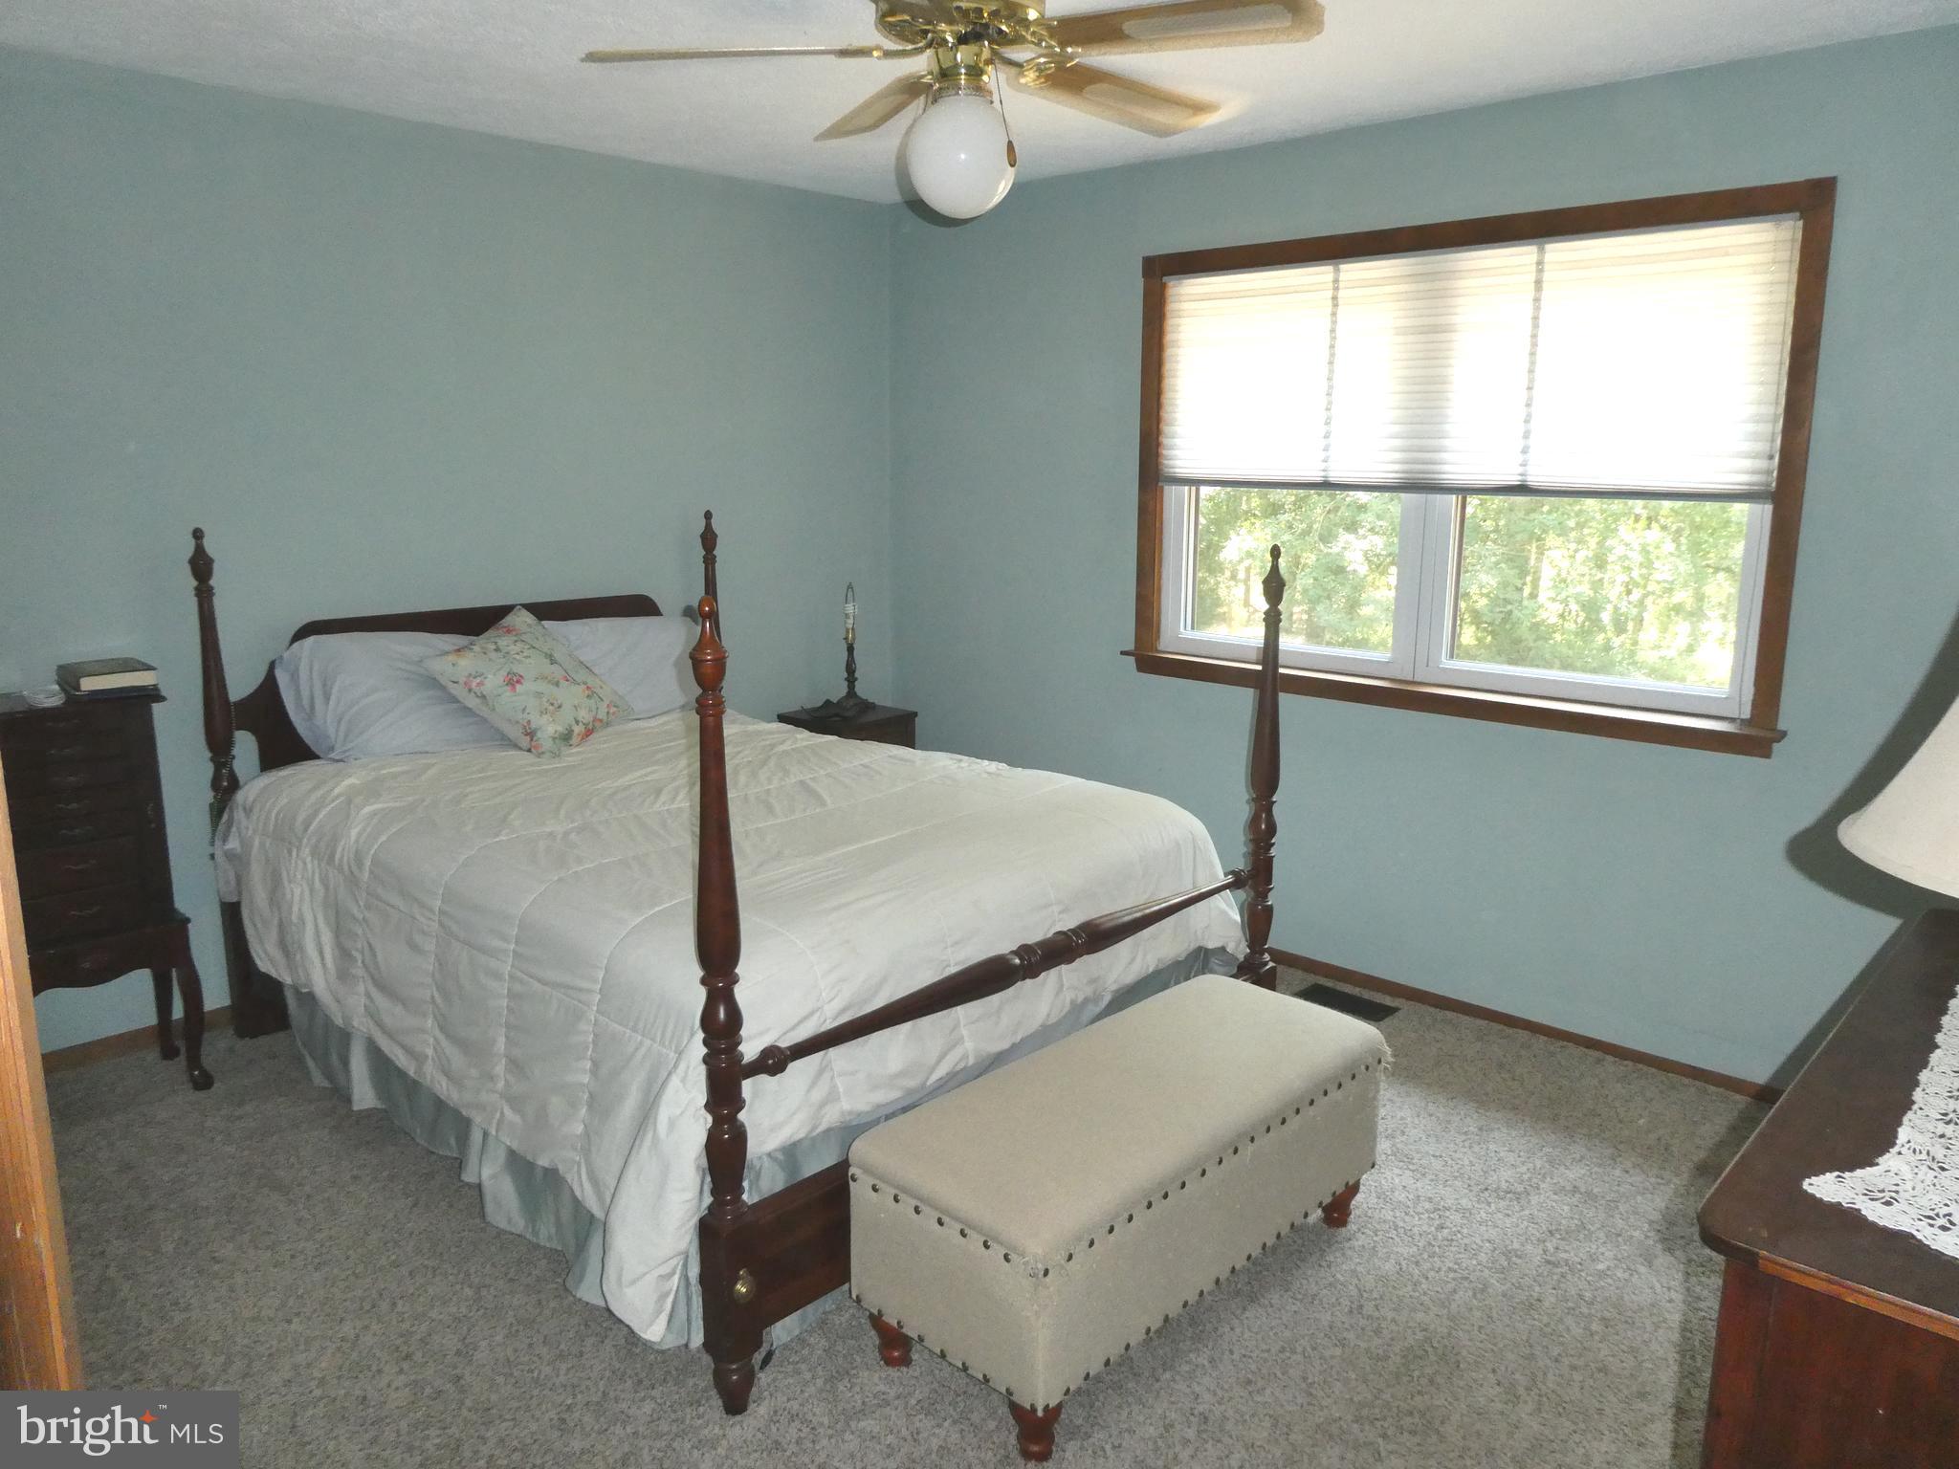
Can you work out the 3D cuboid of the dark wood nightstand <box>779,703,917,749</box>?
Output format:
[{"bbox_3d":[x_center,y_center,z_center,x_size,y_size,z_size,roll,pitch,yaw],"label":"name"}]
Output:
[{"bbox_3d":[-0.477,0.232,5.011,0.340,0.627,0.375,11,16,42],"label":"dark wood nightstand"}]

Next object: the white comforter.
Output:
[{"bbox_3d":[-0.609,0.449,3.369,1.980,0.610,1.710,11,16,42],"label":"white comforter"}]

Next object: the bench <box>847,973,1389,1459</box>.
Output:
[{"bbox_3d":[0.302,0.848,2.596,0.445,0.390,1.070,11,16,42],"label":"bench"}]

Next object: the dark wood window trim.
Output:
[{"bbox_3d":[1.192,-0.718,3.745,1.915,1.308,0.090,11,16,42],"label":"dark wood window trim"}]

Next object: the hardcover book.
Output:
[{"bbox_3d":[-2.098,-0.139,3.271,0.240,0.047,0.167,11,16,42],"label":"hardcover book"}]

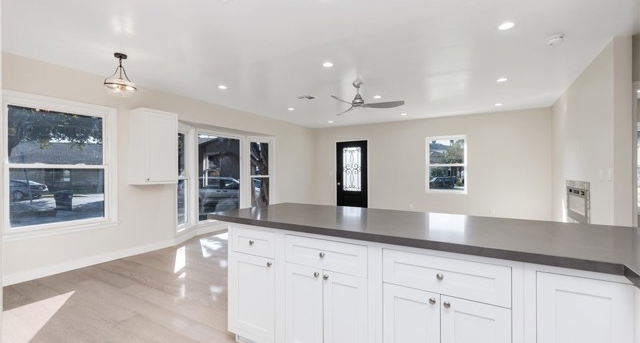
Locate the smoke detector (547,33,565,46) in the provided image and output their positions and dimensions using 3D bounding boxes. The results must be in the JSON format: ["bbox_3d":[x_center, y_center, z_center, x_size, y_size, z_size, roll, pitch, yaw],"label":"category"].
[{"bbox_3d":[2.186,-1.225,2.641,0.139,0.050,0.139,0,0,31],"label":"smoke detector"}]

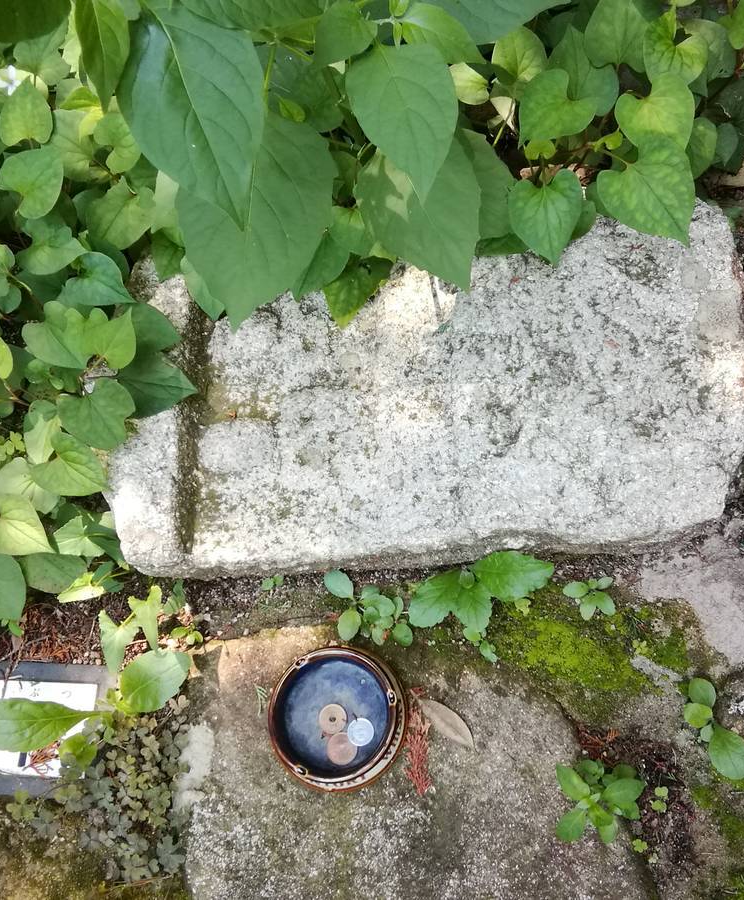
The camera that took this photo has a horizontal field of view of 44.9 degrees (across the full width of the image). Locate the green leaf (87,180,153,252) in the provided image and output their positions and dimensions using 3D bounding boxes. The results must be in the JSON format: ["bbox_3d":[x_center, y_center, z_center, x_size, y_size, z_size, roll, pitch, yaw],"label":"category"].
[{"bbox_3d":[-0.216,-0.201,0.775,0.053,0.015,0.064,31,82,-2],"label":"green leaf"}]

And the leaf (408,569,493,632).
[{"bbox_3d":[0.066,0.122,0.714,0.058,0.020,0.060,35,79,12],"label":"leaf"}]

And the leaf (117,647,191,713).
[{"bbox_3d":[-0.166,0.174,0.691,0.061,0.014,0.048,-37,79,-16],"label":"leaf"}]

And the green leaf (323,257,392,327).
[{"bbox_3d":[-0.014,-0.132,0.745,0.052,0.018,0.065,15,95,-1],"label":"green leaf"}]

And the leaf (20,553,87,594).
[{"bbox_3d":[-0.262,0.100,0.745,0.065,0.012,0.046,27,90,13],"label":"leaf"}]

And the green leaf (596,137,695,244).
[{"bbox_3d":[0.215,-0.200,0.695,0.068,0.016,0.080,-32,89,-4],"label":"green leaf"}]

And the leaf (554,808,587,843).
[{"bbox_3d":[0.142,0.271,0.650,0.017,0.007,0.028,36,83,9],"label":"leaf"}]

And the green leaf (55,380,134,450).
[{"bbox_3d":[-0.210,-0.025,0.705,0.048,0.012,0.060,-31,83,-8],"label":"green leaf"}]

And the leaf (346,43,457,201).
[{"bbox_3d":[0.021,-0.233,0.640,0.077,0.022,0.116,-17,87,-1],"label":"leaf"}]

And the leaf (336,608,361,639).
[{"bbox_3d":[-0.019,0.138,0.715,0.018,0.007,0.026,7,79,4],"label":"leaf"}]

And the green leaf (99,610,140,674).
[{"bbox_3d":[-0.196,0.149,0.700,0.030,0.013,0.049,2,87,0],"label":"green leaf"}]

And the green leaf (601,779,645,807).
[{"bbox_3d":[0.177,0.242,0.638,0.032,0.008,0.018,-20,71,6],"label":"green leaf"}]

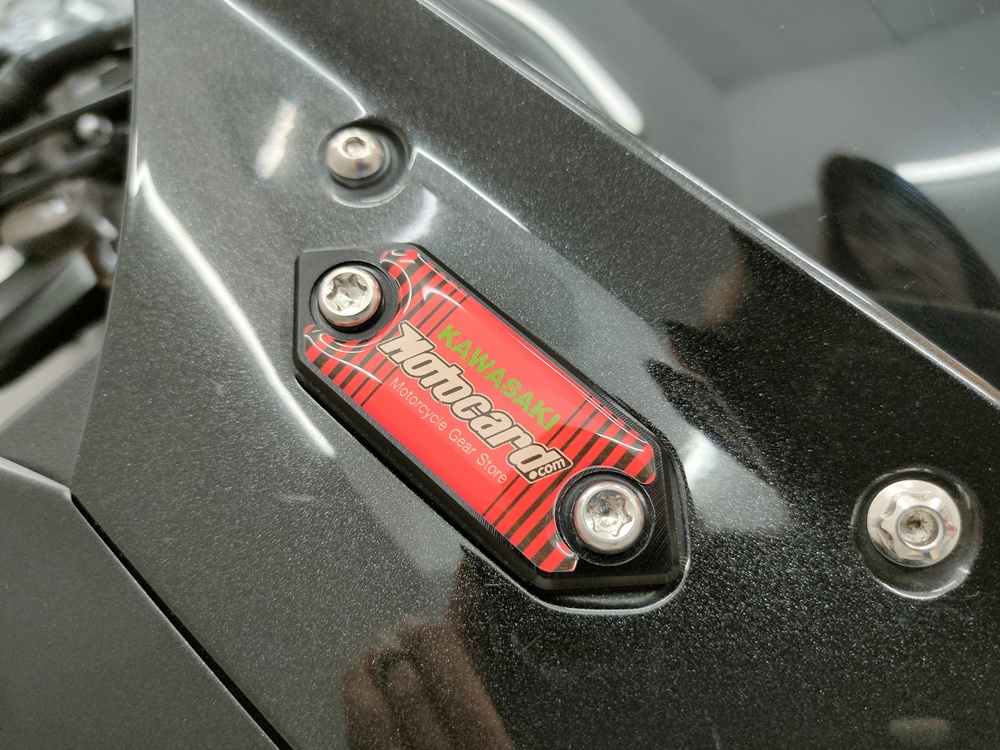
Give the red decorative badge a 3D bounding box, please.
[{"bbox_3d":[-0.004,0.005,0.138,0.077,0.007,0.027,40,80,16],"label":"red decorative badge"}]

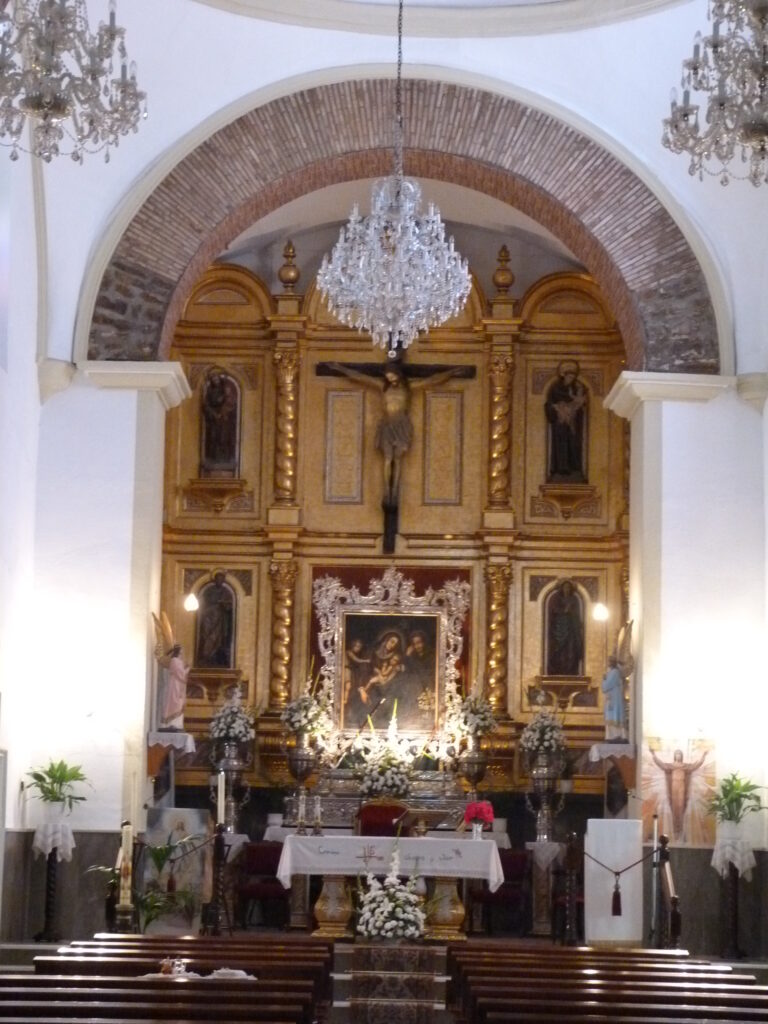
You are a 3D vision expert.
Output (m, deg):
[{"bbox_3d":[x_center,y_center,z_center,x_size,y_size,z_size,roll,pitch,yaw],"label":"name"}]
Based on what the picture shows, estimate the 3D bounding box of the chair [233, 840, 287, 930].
[{"bbox_3d":[-1.218,3.744,24.385,0.518,0.893,0.558,1,-7,0],"label":"chair"}]

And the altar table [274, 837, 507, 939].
[{"bbox_3d":[0.064,3.598,23.279,2.131,0.949,0.863,1,-7,0],"label":"altar table"}]

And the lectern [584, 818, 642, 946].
[{"bbox_3d":[2.135,3.447,22.584,0.490,1.166,0.406,1,-7,0],"label":"lectern"}]

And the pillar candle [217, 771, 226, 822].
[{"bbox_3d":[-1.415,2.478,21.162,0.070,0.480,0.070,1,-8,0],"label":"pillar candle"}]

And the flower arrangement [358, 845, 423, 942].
[{"bbox_3d":[0.061,3.567,22.720,0.639,0.873,0.507,1,-7,0],"label":"flower arrangement"}]

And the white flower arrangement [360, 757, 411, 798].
[{"bbox_3d":[0.016,2.830,25.854,0.533,0.448,0.440,1,-8,0],"label":"white flower arrangement"}]

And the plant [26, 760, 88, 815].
[{"bbox_3d":[-2.810,2.380,20.876,0.534,0.482,0.500,1,-8,0],"label":"plant"}]

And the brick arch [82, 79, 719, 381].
[{"bbox_3d":[0.203,-2.536,22.388,5.628,2.671,1.100,1,-8,0],"label":"brick arch"}]

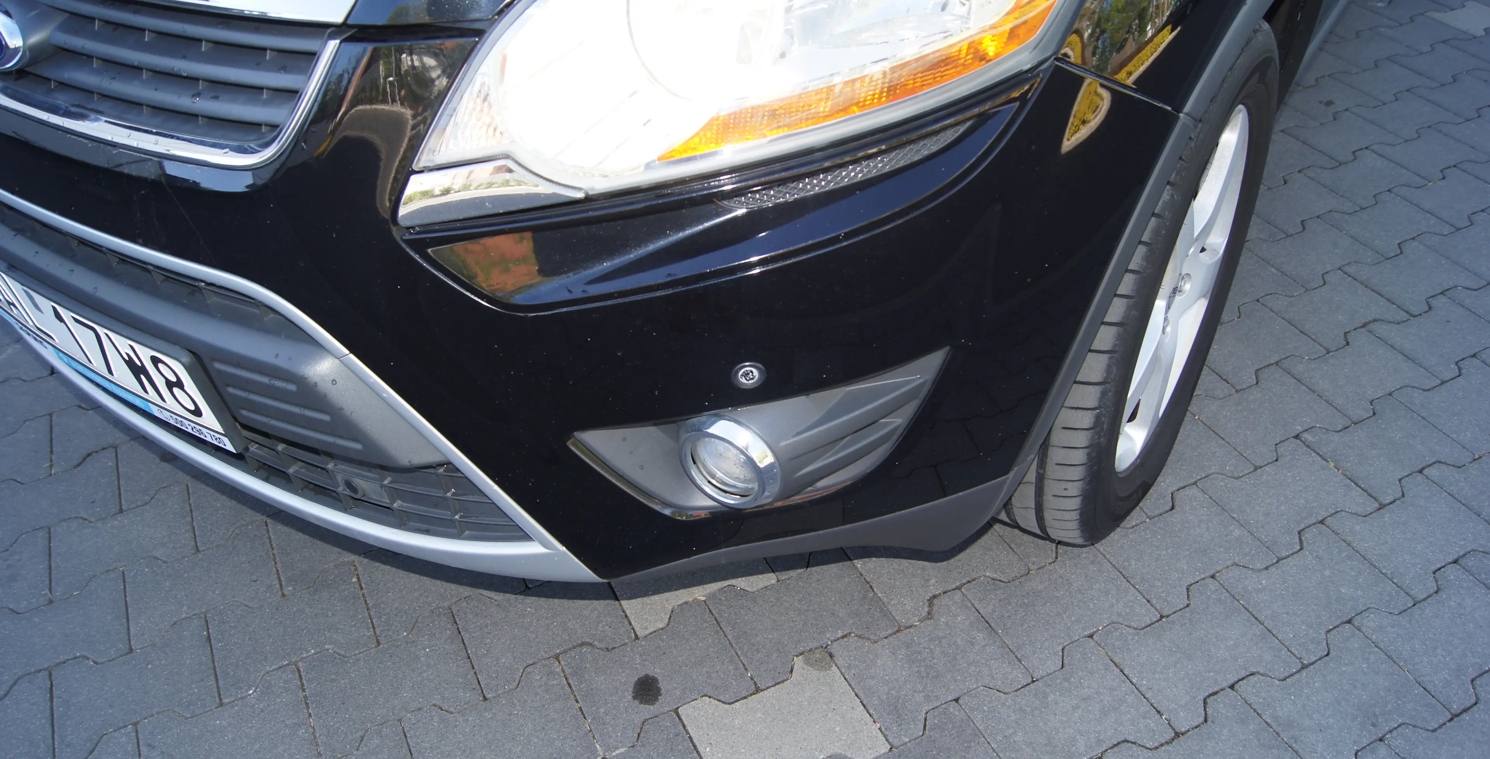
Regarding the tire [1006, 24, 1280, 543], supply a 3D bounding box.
[{"bbox_3d":[0.459,-0.139,1.428,0.242,0.685,0.687,22,46,27],"label":"tire"}]

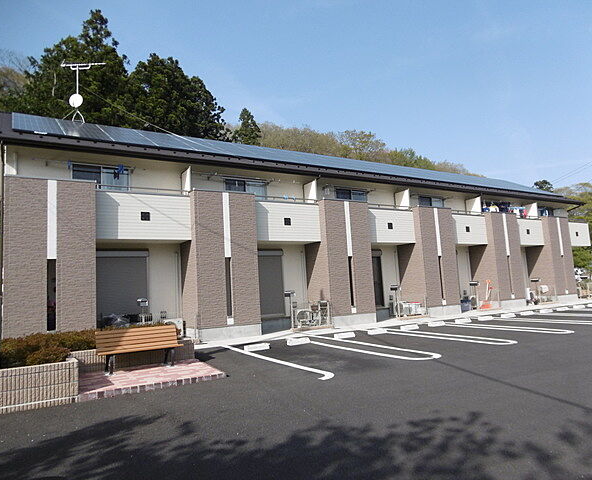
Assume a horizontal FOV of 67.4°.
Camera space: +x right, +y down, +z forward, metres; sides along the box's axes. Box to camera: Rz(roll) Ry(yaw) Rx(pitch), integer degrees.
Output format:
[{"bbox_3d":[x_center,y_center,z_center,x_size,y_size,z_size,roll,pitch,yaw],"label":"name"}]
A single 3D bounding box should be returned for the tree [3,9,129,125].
[{"bbox_3d":[-15.838,-6.159,30.404,9.000,20.049,9.000,1,-7,-31],"label":"tree"}]

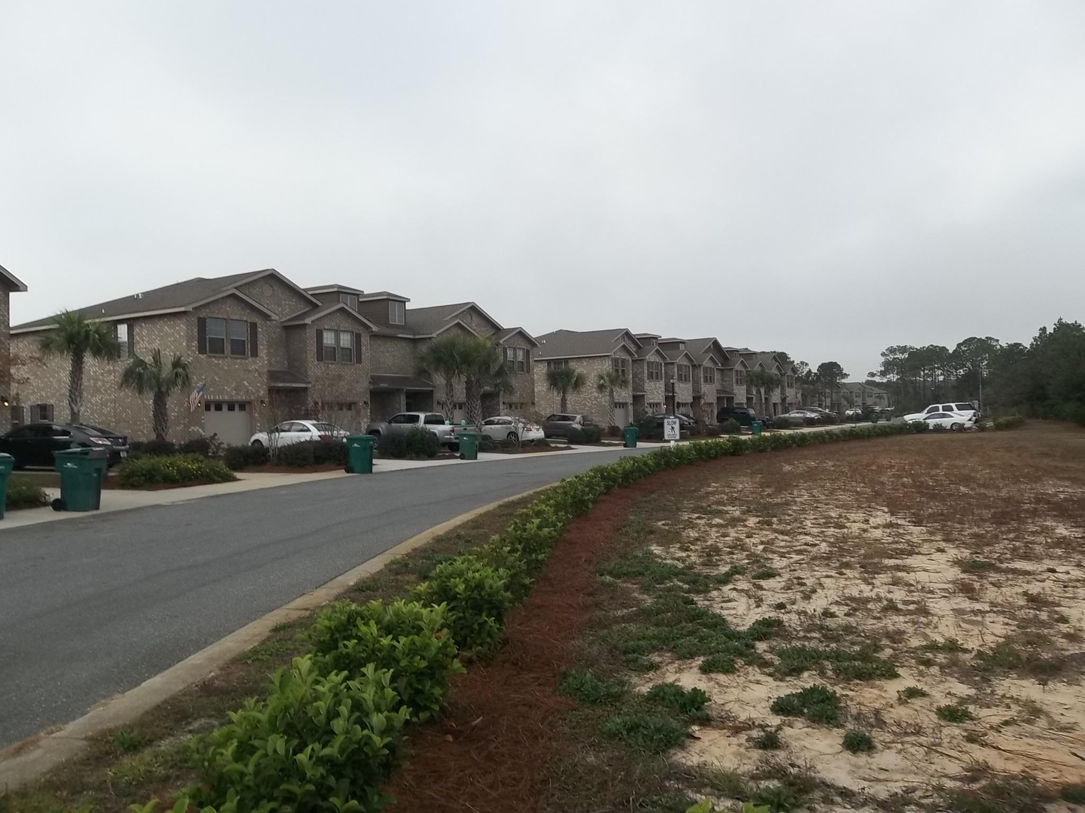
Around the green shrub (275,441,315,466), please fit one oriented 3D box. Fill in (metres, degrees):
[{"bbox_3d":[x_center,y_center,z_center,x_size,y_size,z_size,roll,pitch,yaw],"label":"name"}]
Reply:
[{"bbox_3d":[-8.277,1.561,28.300,1.200,0.800,1.100,-1,-1,-20],"label":"green shrub"}]

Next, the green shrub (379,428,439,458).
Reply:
[{"bbox_3d":[-5.189,1.392,33.000,2.250,1.170,1.400,-1,-1,10],"label":"green shrub"}]

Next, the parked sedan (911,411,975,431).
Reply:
[{"bbox_3d":[28.808,1.079,61.000,4.550,1.390,1.750,-4,-2,28],"label":"parked sedan"}]

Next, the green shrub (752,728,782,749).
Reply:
[{"bbox_3d":[1.023,1.515,3.870,0.130,0.060,0.110,-1,-1,0],"label":"green shrub"}]

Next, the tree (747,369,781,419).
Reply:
[{"bbox_3d":[22.961,-1.008,88.000,3.600,5.800,3.300,-1,-1,15],"label":"tree"}]

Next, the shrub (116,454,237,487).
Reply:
[{"bbox_3d":[-9.595,1.648,22.200,1.600,0.680,2.900,-1,-1,16],"label":"shrub"}]

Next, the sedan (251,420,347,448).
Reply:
[{"bbox_3d":[-10.108,1.298,35.205,4.750,1.450,1.800,-1,-1,32],"label":"sedan"}]

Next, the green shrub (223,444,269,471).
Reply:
[{"bbox_3d":[-9.395,1.552,26.800,1.400,0.820,1.300,-1,-1,-19],"label":"green shrub"}]

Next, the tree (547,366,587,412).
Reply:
[{"bbox_3d":[1.790,-0.550,65.000,3.100,5.200,3.100,-1,-1,2],"label":"tree"}]

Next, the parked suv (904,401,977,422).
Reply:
[{"bbox_3d":[29.925,0.816,63.500,5.150,1.930,2.000,-4,-2,28],"label":"parked suv"}]

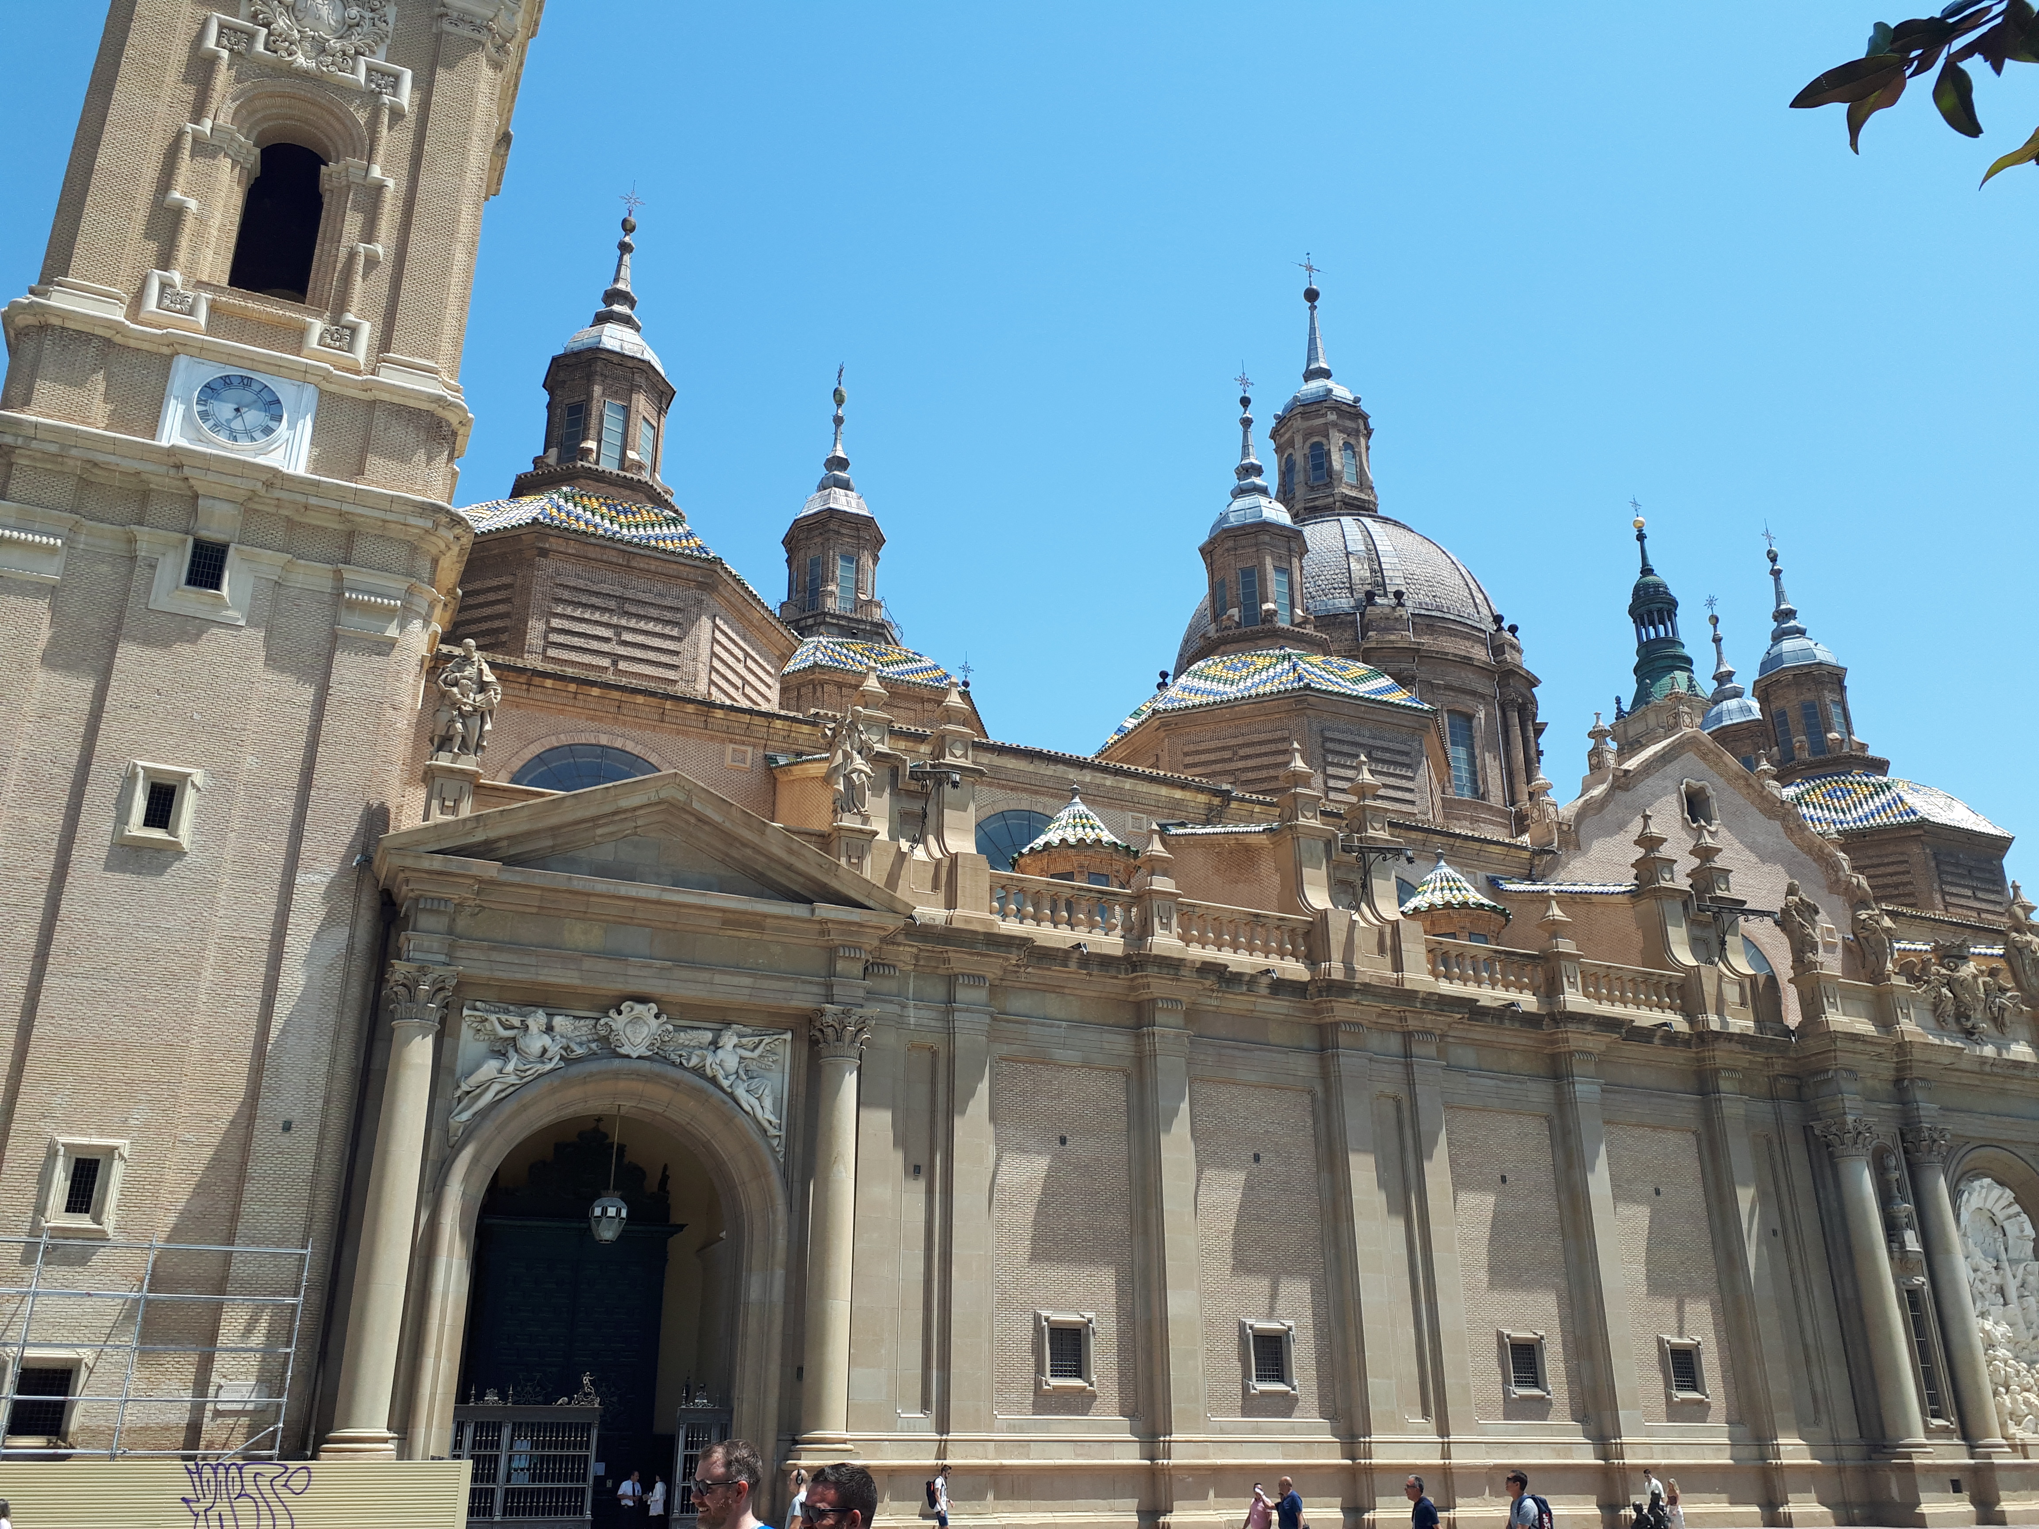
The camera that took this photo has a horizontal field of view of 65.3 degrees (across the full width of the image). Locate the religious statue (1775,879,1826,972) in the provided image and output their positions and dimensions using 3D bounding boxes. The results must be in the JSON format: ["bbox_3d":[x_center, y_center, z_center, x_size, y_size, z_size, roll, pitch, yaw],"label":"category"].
[{"bbox_3d":[28.165,5.834,57.813,1.500,3.400,1.250,10,-25,-22],"label":"religious statue"}]

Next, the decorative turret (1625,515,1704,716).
[{"bbox_3d":[65.186,-16.183,163.894,7.000,23.300,7.000,10,-25,-22],"label":"decorative turret"}]

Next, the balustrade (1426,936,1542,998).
[{"bbox_3d":[15.109,6.612,51.636,4.900,1.500,0.500,10,-25,-22],"label":"balustrade"}]

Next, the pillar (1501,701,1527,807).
[{"bbox_3d":[28.473,-0.677,91.361,0.950,7.000,0.950,10,-25,-22],"label":"pillar"}]

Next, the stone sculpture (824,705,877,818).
[{"bbox_3d":[-4.682,-0.088,44.456,1.500,3.300,1.250,10,-25,-22],"label":"stone sculpture"}]

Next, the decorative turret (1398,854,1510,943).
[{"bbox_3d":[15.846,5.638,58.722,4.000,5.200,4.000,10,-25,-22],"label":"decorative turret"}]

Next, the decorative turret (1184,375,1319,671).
[{"bbox_3d":[11.273,-11.296,76.696,6.700,17.000,6.700,10,-25,-22],"label":"decorative turret"}]

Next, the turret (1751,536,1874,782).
[{"bbox_3d":[45.194,-6.444,92.877,5.400,16.200,5.400,10,-25,-22],"label":"turret"}]

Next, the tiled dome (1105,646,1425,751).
[{"bbox_3d":[11.242,-1.662,72.520,15.500,4.000,15.500,10,-25,-22],"label":"tiled dome"}]

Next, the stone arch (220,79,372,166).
[{"bbox_3d":[-20.106,-18.118,44.346,3.850,2.300,1.100,10,-25,-22],"label":"stone arch"}]

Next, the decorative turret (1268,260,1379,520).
[{"bbox_3d":[21.027,-26.371,111.523,6.900,22.200,6.900,10,-25,-22],"label":"decorative turret"}]

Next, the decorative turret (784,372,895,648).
[{"bbox_3d":[-10.020,-13.966,88.296,6.400,19.300,6.400,10,-25,-22],"label":"decorative turret"}]

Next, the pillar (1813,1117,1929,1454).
[{"bbox_3d":[27.040,16.387,50.551,1.600,10.200,1.600,10,-25,-22],"label":"pillar"}]

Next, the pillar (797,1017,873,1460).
[{"bbox_3d":[-4.406,10.708,37.813,1.550,10.150,1.550,10,-25,-22],"label":"pillar"}]

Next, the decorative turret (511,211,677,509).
[{"bbox_3d":[-16.654,-16.161,65.306,6.700,16.700,6.700,10,-25,-22],"label":"decorative turret"}]

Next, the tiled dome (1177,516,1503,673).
[{"bbox_3d":[20.973,-10.666,104.759,20.600,12.200,20.600,0,-23,0],"label":"tiled dome"}]

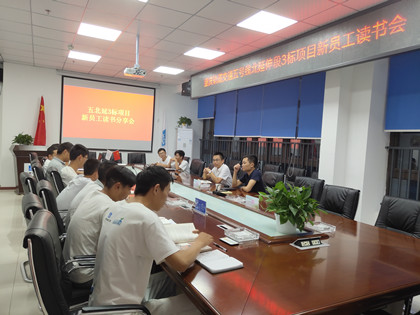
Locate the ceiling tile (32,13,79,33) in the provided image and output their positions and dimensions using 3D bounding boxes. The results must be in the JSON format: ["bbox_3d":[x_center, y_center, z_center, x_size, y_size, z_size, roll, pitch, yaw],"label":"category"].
[{"bbox_3d":[-2.201,-1.913,5.028,0.600,0.020,0.600,3,2,-26],"label":"ceiling tile"}]

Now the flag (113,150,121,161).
[{"bbox_3d":[-1.907,-0.035,7.200,0.145,0.200,0.030,3,1,-19],"label":"flag"}]

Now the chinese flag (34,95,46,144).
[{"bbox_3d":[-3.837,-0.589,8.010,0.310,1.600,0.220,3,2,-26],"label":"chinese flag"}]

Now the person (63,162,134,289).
[{"bbox_3d":[-0.606,0.641,2.368,0.760,1.180,0.520,2,3,-39],"label":"person"}]

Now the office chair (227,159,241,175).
[{"bbox_3d":[0.296,0.570,7.946,0.620,0.990,0.570,2,3,-41],"label":"office chair"}]

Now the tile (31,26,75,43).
[{"bbox_3d":[-2.468,-1.948,5.571,0.600,0.020,0.600,3,2,-26],"label":"tile"}]

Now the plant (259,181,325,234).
[{"bbox_3d":[0.535,0.328,2.330,0.420,0.350,0.400,4,2,5],"label":"plant"}]

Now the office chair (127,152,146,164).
[{"bbox_3d":[-1.604,0.430,7.913,0.570,0.990,0.610,3,1,-23],"label":"office chair"}]

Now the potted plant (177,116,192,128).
[{"bbox_3d":[-0.703,-0.952,9.706,0.420,0.330,0.400,4,1,0],"label":"potted plant"}]

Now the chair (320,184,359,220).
[{"bbox_3d":[0.873,0.708,3.010,0.620,0.950,0.580,3,1,-18],"label":"chair"}]

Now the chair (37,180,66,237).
[{"bbox_3d":[-0.964,0.675,2.529,0.620,0.980,0.570,3,2,-26],"label":"chair"}]

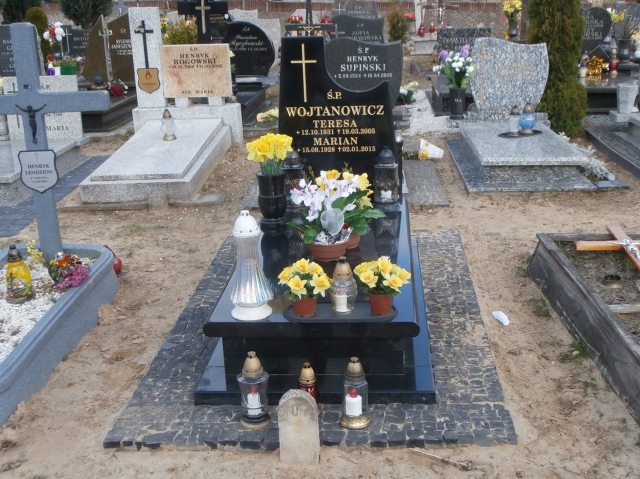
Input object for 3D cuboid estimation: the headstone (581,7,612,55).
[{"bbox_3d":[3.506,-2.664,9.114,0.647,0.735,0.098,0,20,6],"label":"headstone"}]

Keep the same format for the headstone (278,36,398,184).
[{"bbox_3d":[0.094,-0.685,3.947,0.680,0.910,0.090,0,20,5],"label":"headstone"}]

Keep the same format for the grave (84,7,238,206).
[{"bbox_3d":[-1.331,-1.272,6.035,1.060,1.330,2.100,-1,20,2],"label":"grave"}]

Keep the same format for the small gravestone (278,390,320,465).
[{"bbox_3d":[-0.066,0.629,2.384,0.138,0.270,0.065,0,20,5],"label":"small gravestone"}]

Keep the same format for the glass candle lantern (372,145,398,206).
[{"bbox_3d":[0.394,-0.381,4.174,0.147,0.343,0.147,0,20,6],"label":"glass candle lantern"}]

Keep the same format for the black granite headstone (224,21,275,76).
[{"bbox_3d":[-0.943,-2.463,9.102,0.700,0.700,0.110,-1,20,3],"label":"black granite headstone"}]

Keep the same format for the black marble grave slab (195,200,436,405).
[{"bbox_3d":[0.040,0.219,3.602,0.980,0.320,1.710,-1,21,6],"label":"black marble grave slab"}]

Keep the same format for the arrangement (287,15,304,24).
[{"bbox_3d":[-0.386,-3.461,11.174,0.300,0.200,0.260,0,20,5],"label":"arrangement"}]

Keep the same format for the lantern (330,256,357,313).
[{"bbox_3d":[0.088,0.181,2.860,0.116,0.247,0.116,0,20,6],"label":"lantern"}]

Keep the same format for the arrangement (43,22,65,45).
[{"bbox_3d":[-3.485,-2.706,9.212,0.274,0.284,0.245,0,20,6],"label":"arrangement"}]

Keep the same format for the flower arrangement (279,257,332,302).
[{"bbox_3d":[-0.057,0.161,2.632,0.192,0.195,0.185,0,20,5],"label":"flower arrangement"}]

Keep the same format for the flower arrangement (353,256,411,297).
[{"bbox_3d":[0.245,0.142,2.814,0.230,0.181,0.216,0,20,6],"label":"flower arrangement"}]

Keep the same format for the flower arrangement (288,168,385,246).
[{"bbox_3d":[0.094,-0.170,3.464,0.451,0.323,0.353,0,20,6],"label":"flower arrangement"}]

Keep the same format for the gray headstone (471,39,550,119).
[{"bbox_3d":[1.742,-1.500,6.520,0.700,0.750,0.100,-1,20,3],"label":"gray headstone"}]

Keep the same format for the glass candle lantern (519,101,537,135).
[{"bbox_3d":[1.863,-1.086,6.269,0.132,0.284,0.132,0,20,6],"label":"glass candle lantern"}]

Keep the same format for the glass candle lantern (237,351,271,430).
[{"bbox_3d":[-0.257,0.575,2.704,0.121,0.309,0.121,0,20,6],"label":"glass candle lantern"}]

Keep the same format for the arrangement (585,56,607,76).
[{"bbox_3d":[3.319,-2.092,8.497,0.250,0.220,0.210,0,20,5],"label":"arrangement"}]

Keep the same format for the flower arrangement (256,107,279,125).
[{"bbox_3d":[-0.523,-1.365,7.812,0.310,0.190,0.240,0,20,5],"label":"flower arrangement"}]

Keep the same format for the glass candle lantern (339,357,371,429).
[{"bbox_3d":[0.127,0.540,2.525,0.113,0.268,0.113,0,20,5],"label":"glass candle lantern"}]

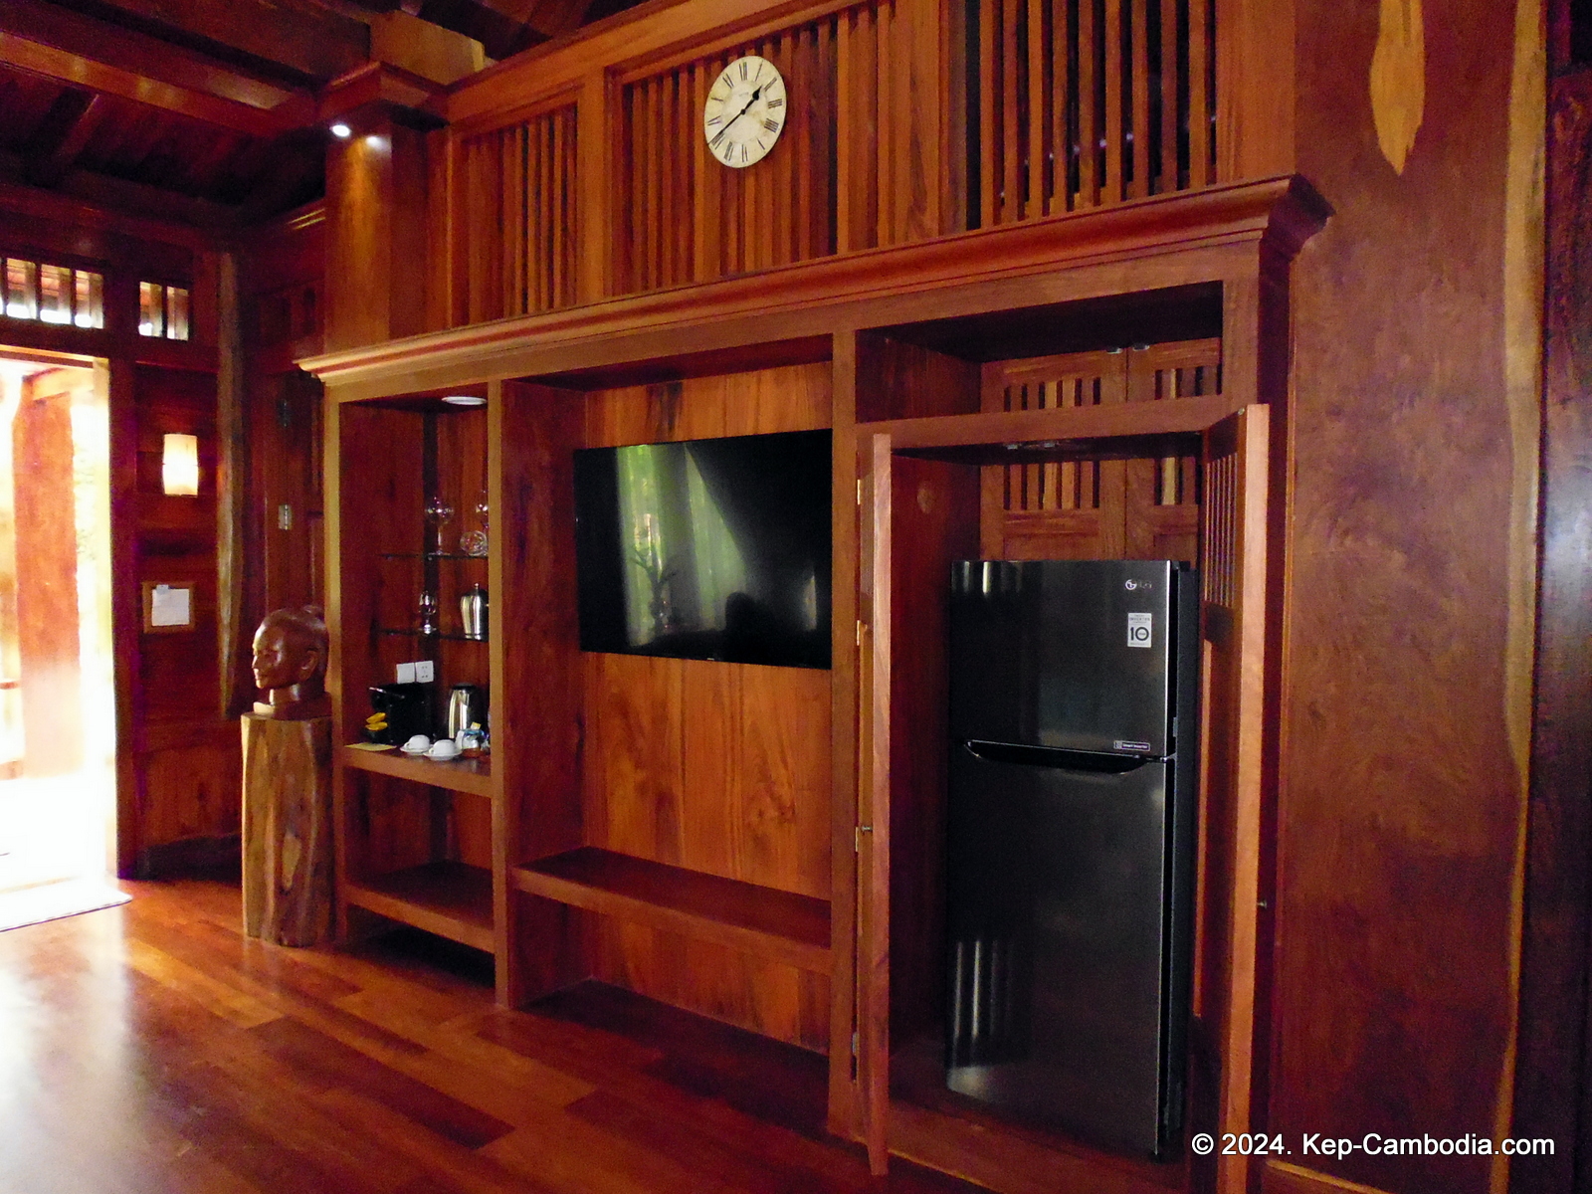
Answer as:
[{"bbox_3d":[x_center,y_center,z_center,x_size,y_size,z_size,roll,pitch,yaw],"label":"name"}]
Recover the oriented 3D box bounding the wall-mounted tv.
[{"bbox_3d":[-0.250,-0.148,3.545,1.235,0.710,0.060,2,3,36],"label":"wall-mounted tv"}]

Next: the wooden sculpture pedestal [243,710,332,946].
[{"bbox_3d":[-2.075,0.926,4.510,0.320,0.901,0.310,2,3,36],"label":"wooden sculpture pedestal"}]

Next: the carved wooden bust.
[{"bbox_3d":[-2.049,0.258,4.463,0.270,0.437,0.305,2,3,36],"label":"carved wooden bust"}]

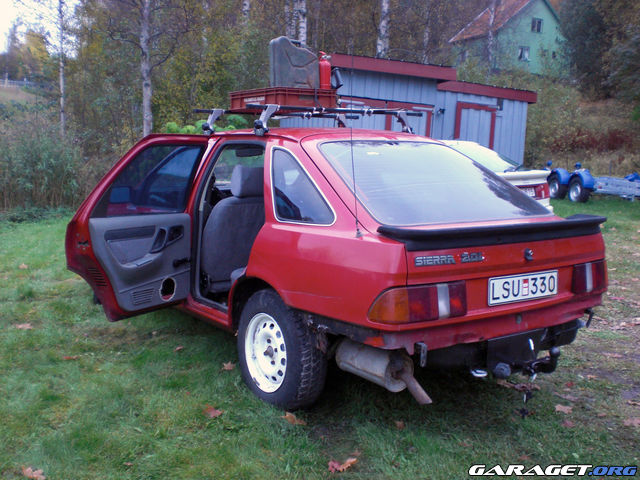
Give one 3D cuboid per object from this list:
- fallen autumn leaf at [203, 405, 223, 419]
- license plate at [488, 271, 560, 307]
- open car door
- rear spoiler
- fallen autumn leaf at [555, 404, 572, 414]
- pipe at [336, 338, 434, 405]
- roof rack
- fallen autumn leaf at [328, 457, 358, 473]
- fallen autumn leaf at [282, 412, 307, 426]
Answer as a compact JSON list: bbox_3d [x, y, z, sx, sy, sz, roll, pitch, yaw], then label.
[{"bbox_3d":[-0.509,0.812,3.329,0.100,0.030,0.100,1,8,0],"label":"fallen autumn leaf"},{"bbox_3d":[0.911,0.210,3.121,0.475,0.115,0.012,-5,10,-36],"label":"license plate"},{"bbox_3d":[-0.890,-0.066,3.624,0.220,0.980,0.890,6,10,30],"label":"open car door"},{"bbox_3d":[0.841,-0.039,3.191,1.430,0.105,0.250,-5,10,-36],"label":"rear spoiler"},{"bbox_3d":[1.199,0.834,3.459,0.085,0.020,0.080,1,8,0],"label":"fallen autumn leaf"},{"bbox_3d":[0.272,0.555,3.158,0.180,0.200,0.610,-5,10,-36],"label":"pipe"},{"bbox_3d":[-0.056,-0.720,4.362,1.280,0.165,0.710,-5,10,-36],"label":"roof rack"},{"bbox_3d":[0.094,0.899,2.816,0.120,0.030,0.100,1,8,0],"label":"fallen autumn leaf"},{"bbox_3d":[-0.118,0.833,3.259,0.110,0.027,0.100,1,8,0],"label":"fallen autumn leaf"}]

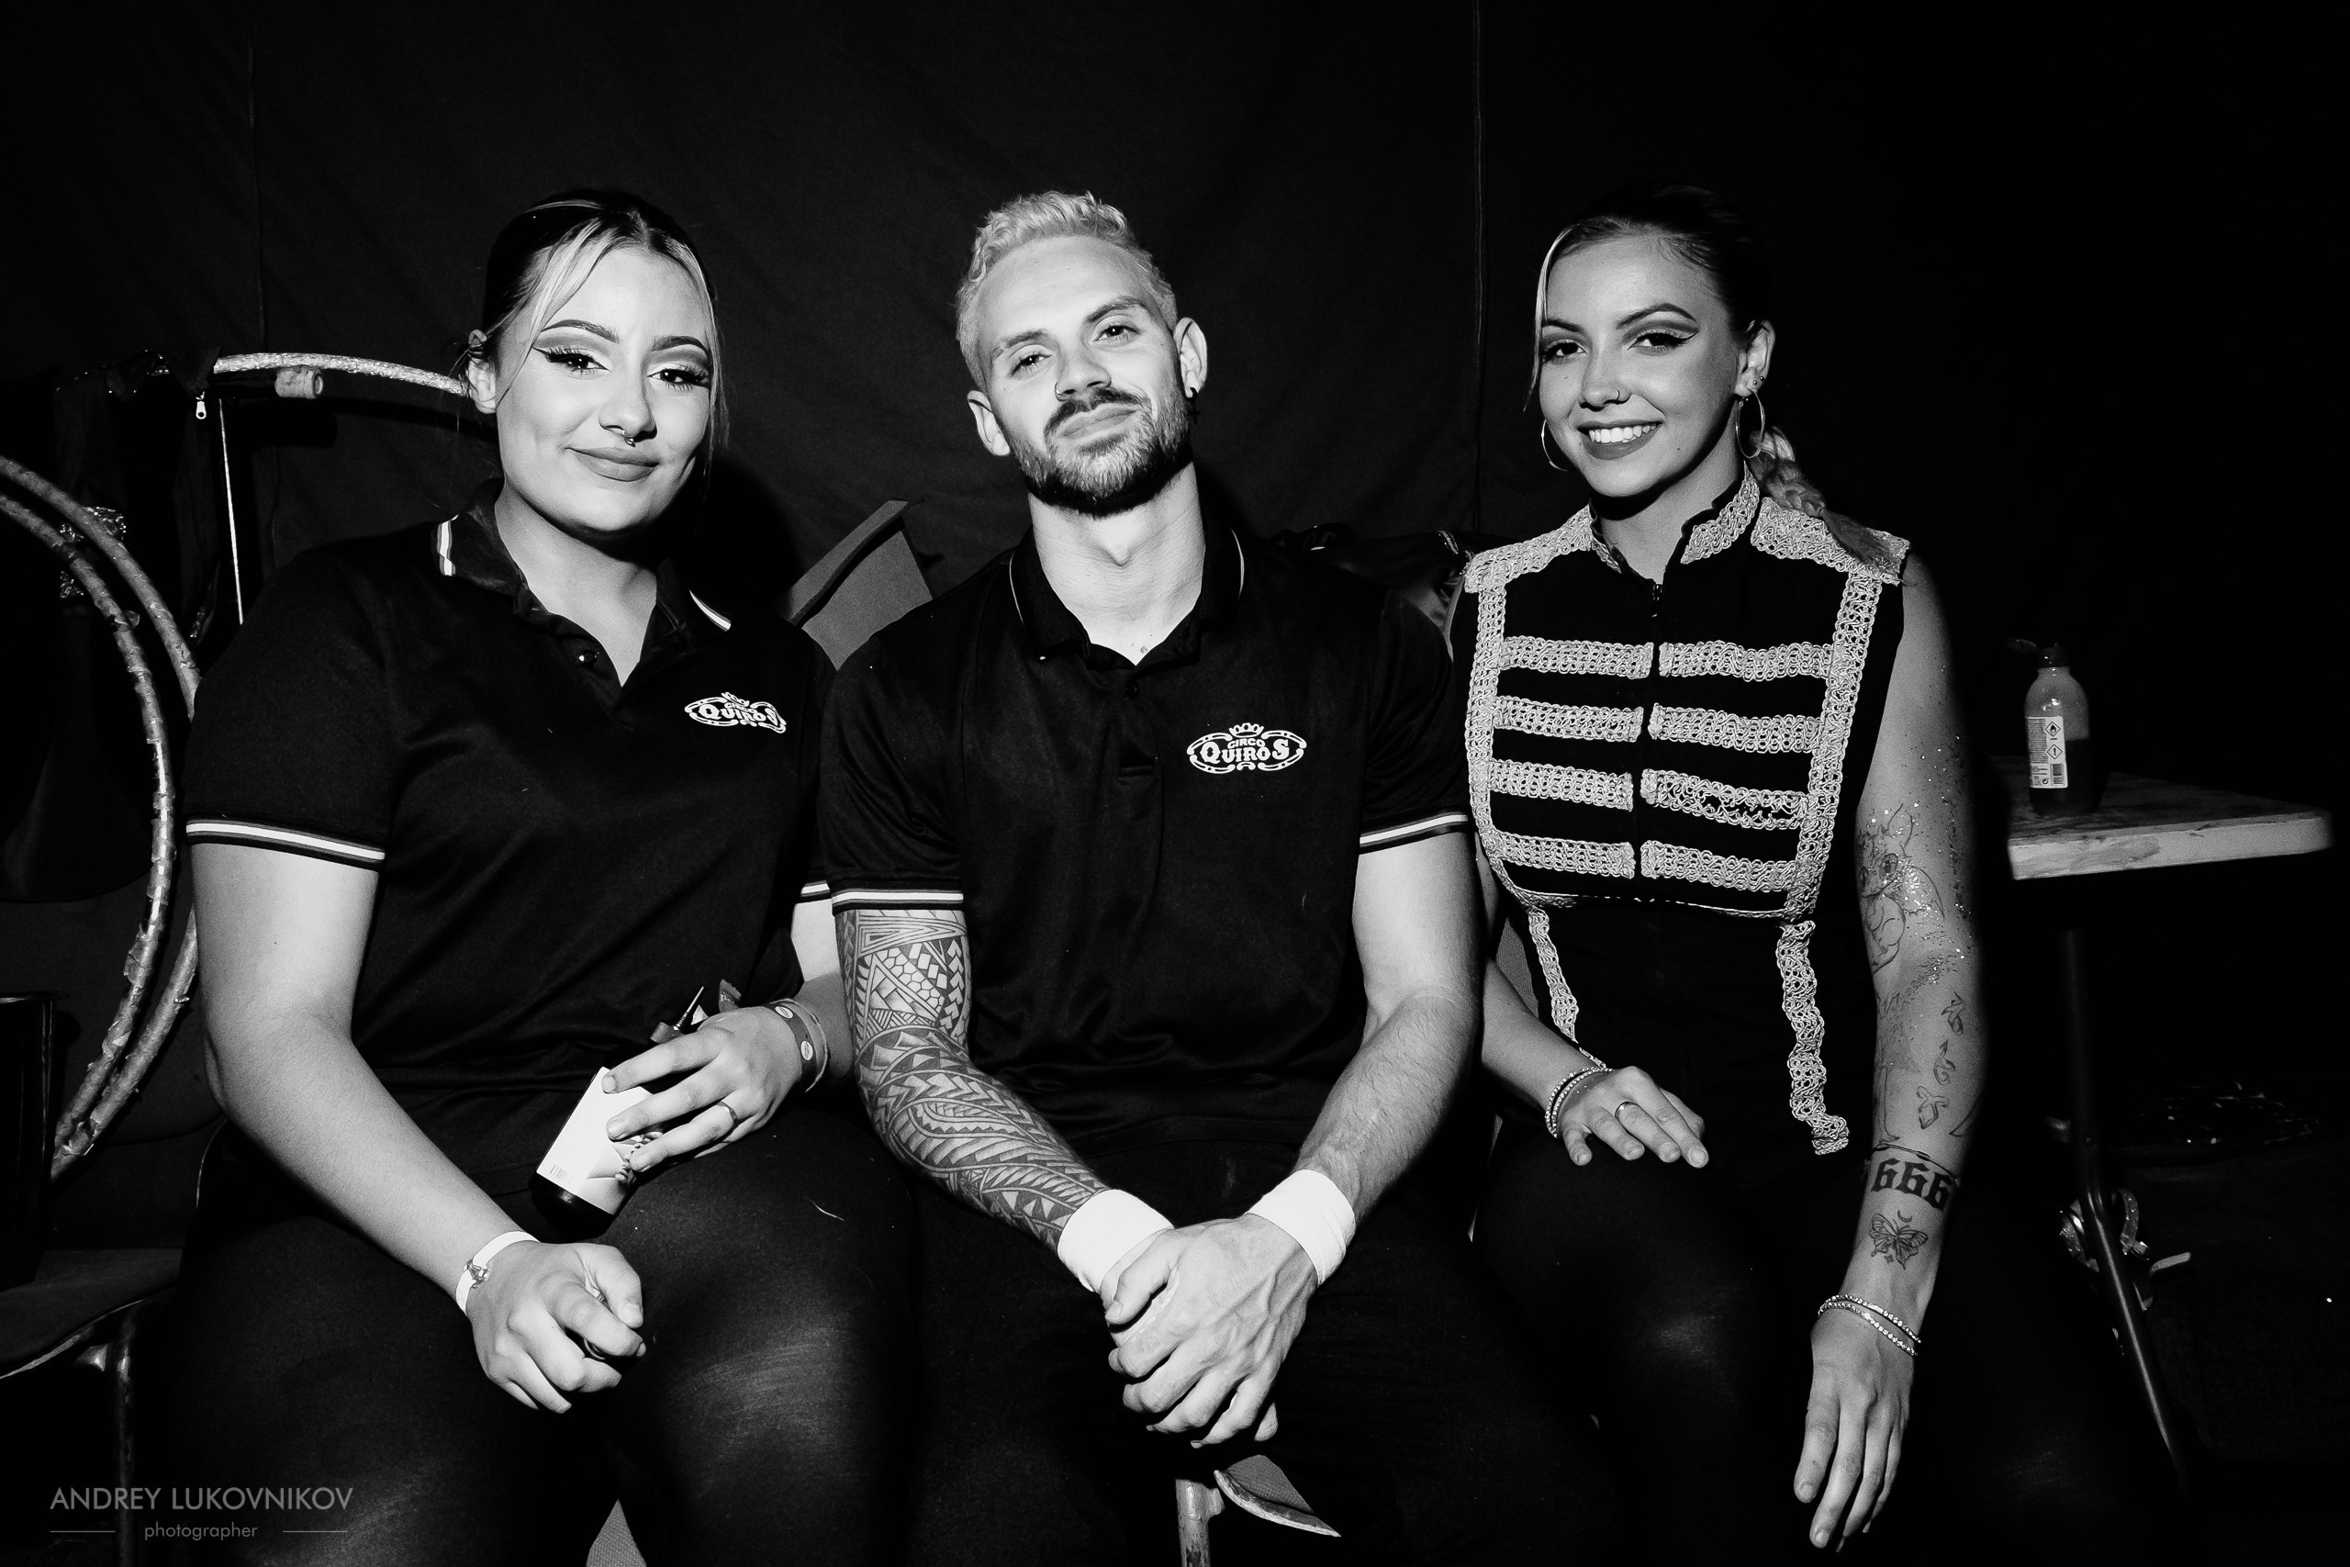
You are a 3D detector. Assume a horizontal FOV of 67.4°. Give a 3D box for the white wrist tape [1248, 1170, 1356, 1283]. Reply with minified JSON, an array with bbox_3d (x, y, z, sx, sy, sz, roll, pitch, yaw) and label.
[{"bbox_3d":[0.083,0.293,1.165,0.063,0.050,0.055,37,-26,7],"label":"white wrist tape"}]

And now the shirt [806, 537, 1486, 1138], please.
[{"bbox_3d":[-0.025,0.047,1.400,0.500,0.500,0.300,-1,7,0],"label":"shirt"}]

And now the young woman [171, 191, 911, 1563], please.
[{"bbox_3d":[-0.400,0.245,1.160,0.510,1.290,0.700,-4,8,-27],"label":"young woman"}]

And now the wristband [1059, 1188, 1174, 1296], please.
[{"bbox_3d":[-0.042,0.303,1.165,0.050,0.063,0.055,38,-9,25],"label":"wristband"}]

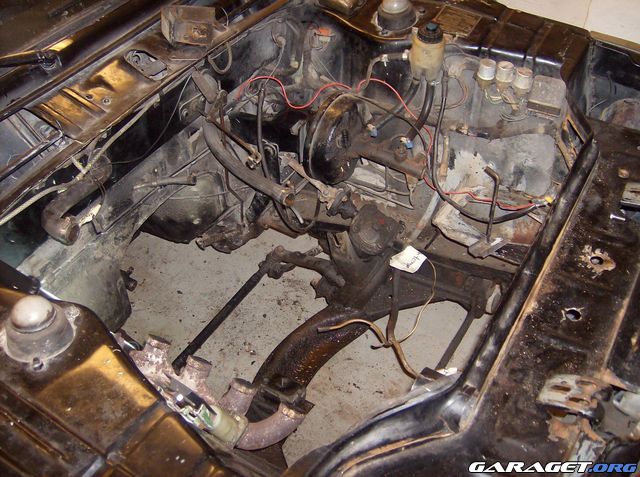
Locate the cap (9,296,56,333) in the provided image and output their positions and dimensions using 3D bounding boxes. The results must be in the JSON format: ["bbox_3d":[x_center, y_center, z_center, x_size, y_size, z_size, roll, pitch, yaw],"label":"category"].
[{"bbox_3d":[-0.353,0.094,0.819,0.054,0.026,0.054,3,40,-2],"label":"cap"}]

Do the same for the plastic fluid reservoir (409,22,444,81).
[{"bbox_3d":[0.240,-0.418,1.480,0.076,0.120,0.078,0,45,0],"label":"plastic fluid reservoir"}]

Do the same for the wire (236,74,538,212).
[{"bbox_3d":[0.150,-0.234,1.465,0.700,0.200,0.160,24,48,18],"label":"wire"}]

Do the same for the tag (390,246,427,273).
[{"bbox_3d":[0.187,0.044,1.400,0.048,0.008,0.048,42,84,12],"label":"tag"}]

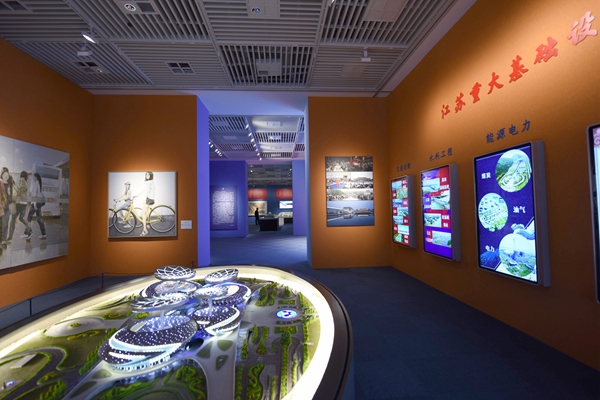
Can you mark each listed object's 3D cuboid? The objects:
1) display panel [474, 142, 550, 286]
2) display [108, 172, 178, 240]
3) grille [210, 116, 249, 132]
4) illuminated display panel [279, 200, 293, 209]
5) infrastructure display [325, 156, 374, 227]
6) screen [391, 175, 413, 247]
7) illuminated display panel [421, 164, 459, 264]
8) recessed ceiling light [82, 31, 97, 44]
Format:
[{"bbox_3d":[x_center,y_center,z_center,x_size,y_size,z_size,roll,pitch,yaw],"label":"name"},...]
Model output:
[{"bbox_3d":[2.501,0.154,3.213,0.134,1.519,0.843,-1,-2,-4],"label":"display panel"},{"bbox_3d":[-3.783,0.110,6.421,1.602,1.607,0.059,-1,-2,-4],"label":"display"},{"bbox_3d":[-2.578,-2.499,8.771,1.646,0.078,1.617,-1,-2,-4],"label":"grille"},{"bbox_3d":[-1.416,0.511,28.392,1.470,0.804,0.078,-1,-2,-4],"label":"illuminated display panel"},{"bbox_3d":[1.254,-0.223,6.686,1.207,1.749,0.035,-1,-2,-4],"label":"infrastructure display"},{"bbox_3d":[2.266,0.254,5.899,0.126,1.463,0.846,-1,-2,-4],"label":"screen"},{"bbox_3d":[2.406,0.210,4.600,0.134,1.519,0.862,-1,-2,-4],"label":"illuminated display panel"},{"bbox_3d":[-3.182,-2.448,4.028,0.167,0.147,0.176,-1,-2,-4],"label":"recessed ceiling light"}]

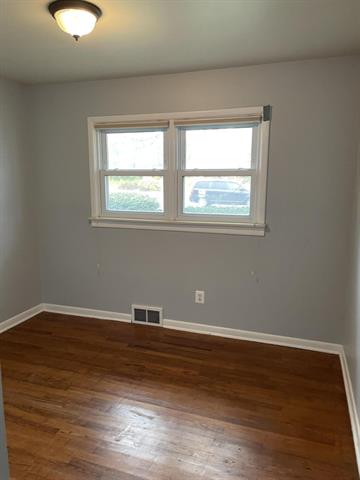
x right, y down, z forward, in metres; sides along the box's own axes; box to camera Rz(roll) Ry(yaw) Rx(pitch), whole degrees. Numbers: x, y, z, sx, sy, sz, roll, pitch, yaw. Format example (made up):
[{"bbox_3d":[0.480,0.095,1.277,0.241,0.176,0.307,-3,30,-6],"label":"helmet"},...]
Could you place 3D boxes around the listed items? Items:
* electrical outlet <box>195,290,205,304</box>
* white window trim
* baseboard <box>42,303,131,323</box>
[{"bbox_3d":[0.191,0.551,3.480,0.076,0.120,0.010,4,11,19],"label":"electrical outlet"},{"bbox_3d":[-0.075,-0.622,3.370,1.767,1.089,0.075,4,11,19],"label":"white window trim"},{"bbox_3d":[-1.035,0.795,3.945,1.120,0.089,0.017,4,11,19],"label":"baseboard"}]

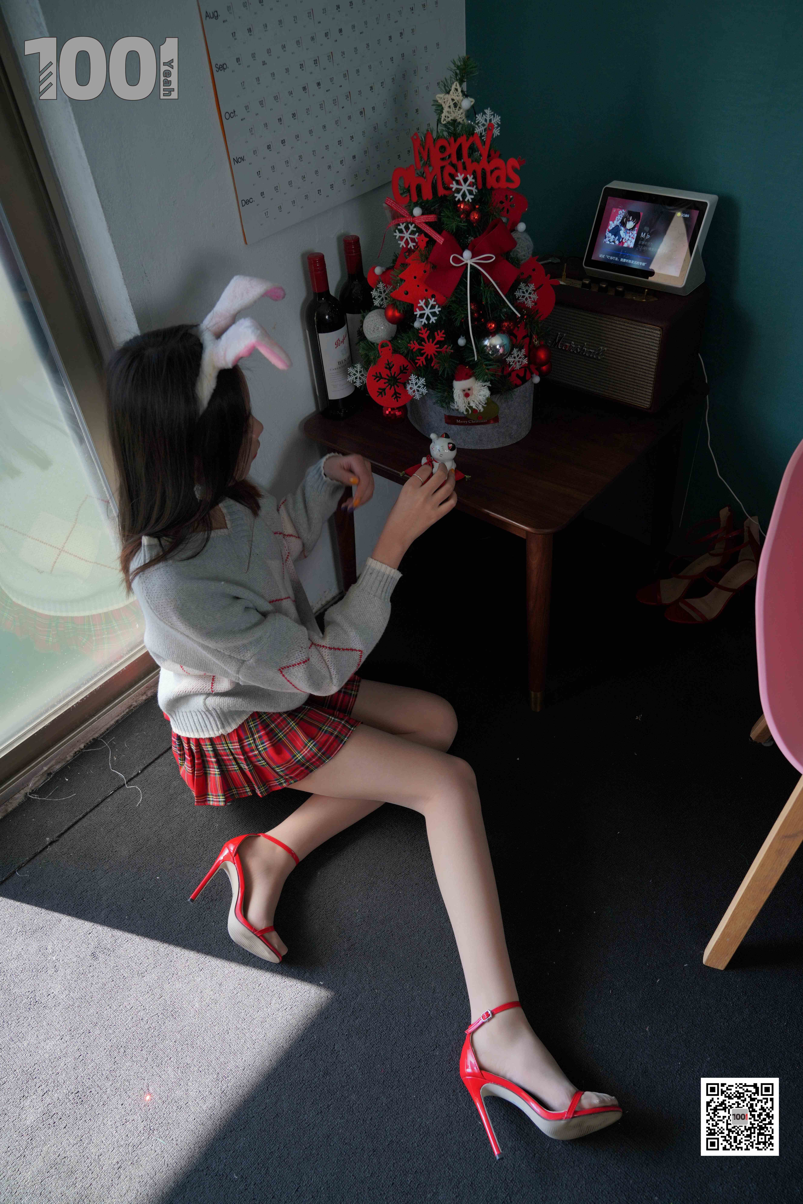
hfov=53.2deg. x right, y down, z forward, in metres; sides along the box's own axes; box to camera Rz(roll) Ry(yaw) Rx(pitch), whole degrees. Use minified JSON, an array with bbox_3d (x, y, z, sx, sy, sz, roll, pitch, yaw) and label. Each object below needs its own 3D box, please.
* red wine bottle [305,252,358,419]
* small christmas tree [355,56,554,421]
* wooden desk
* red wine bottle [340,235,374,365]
[{"bbox_3d":[-0.138,-0.494,1.511,0.076,0.304,0.076,-3,43,3],"label":"red wine bottle"},{"bbox_3d":[0.116,-0.594,1.340,0.360,0.546,0.340,3,44,9],"label":"small christmas tree"},{"bbox_3d":[0.215,-0.207,1.748,0.589,0.488,0.589,28,52,31],"label":"wooden desk"},{"bbox_3d":[-0.079,-0.552,1.566,0.076,0.304,0.076,-13,43,-8],"label":"red wine bottle"}]

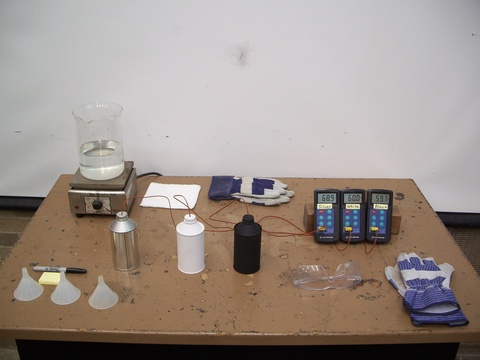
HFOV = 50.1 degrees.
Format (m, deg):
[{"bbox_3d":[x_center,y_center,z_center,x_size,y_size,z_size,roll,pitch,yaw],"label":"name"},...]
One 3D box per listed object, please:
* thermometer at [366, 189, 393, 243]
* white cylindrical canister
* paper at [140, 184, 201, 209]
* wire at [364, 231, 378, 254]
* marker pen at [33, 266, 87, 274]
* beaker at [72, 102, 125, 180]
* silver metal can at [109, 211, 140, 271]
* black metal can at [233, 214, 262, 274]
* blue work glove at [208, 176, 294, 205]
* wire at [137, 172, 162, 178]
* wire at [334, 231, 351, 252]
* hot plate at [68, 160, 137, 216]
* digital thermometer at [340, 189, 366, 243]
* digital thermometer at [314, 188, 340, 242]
[{"bbox_3d":[0.383,0.099,1.422,0.069,0.147,0.027,1,-8,0],"label":"thermometer"},{"bbox_3d":[-0.121,0.154,1.268,0.068,0.144,0.068,1,26,-1],"label":"white cylindrical canister"},{"bbox_3d":[-0.215,0.051,1.636,0.168,0.005,0.157,1,27,0],"label":"paper"},{"bbox_3d":[0.358,0.170,1.386,0.033,0.040,0.042,1,27,0],"label":"wire"},{"bbox_3d":[-0.447,0.226,1.276,0.137,0.012,0.013,3,27,3],"label":"marker pen"},{"bbox_3d":[-0.398,-0.103,1.459,0.137,0.191,0.149,0,26,-3],"label":"beaker"},{"bbox_3d":[-0.285,0.149,1.271,0.067,0.144,0.067,1,26,-1],"label":"silver metal can"},{"bbox_3d":[0.020,0.155,1.272,0.068,0.144,0.068,1,26,-1],"label":"black metal can"},{"bbox_3d":[0.040,0.033,1.647,0.270,0.036,0.142,1,27,0],"label":"blue work glove"},{"bbox_3d":[-0.301,-0.015,1.721,0.082,0.022,0.050,1,27,0],"label":"wire"},{"bbox_3d":[0.283,0.167,1.389,0.036,0.040,0.035,1,27,0],"label":"wire"},{"bbox_3d":[-0.402,0.037,1.523,0.162,0.117,0.169,1,26,-1],"label":"hot plate"},{"bbox_3d":[0.312,0.098,1.419,0.069,0.147,0.027,1,-8,0],"label":"digital thermometer"},{"bbox_3d":[0.236,0.098,1.396,0.068,0.143,0.030,1,1,1],"label":"digital thermometer"}]

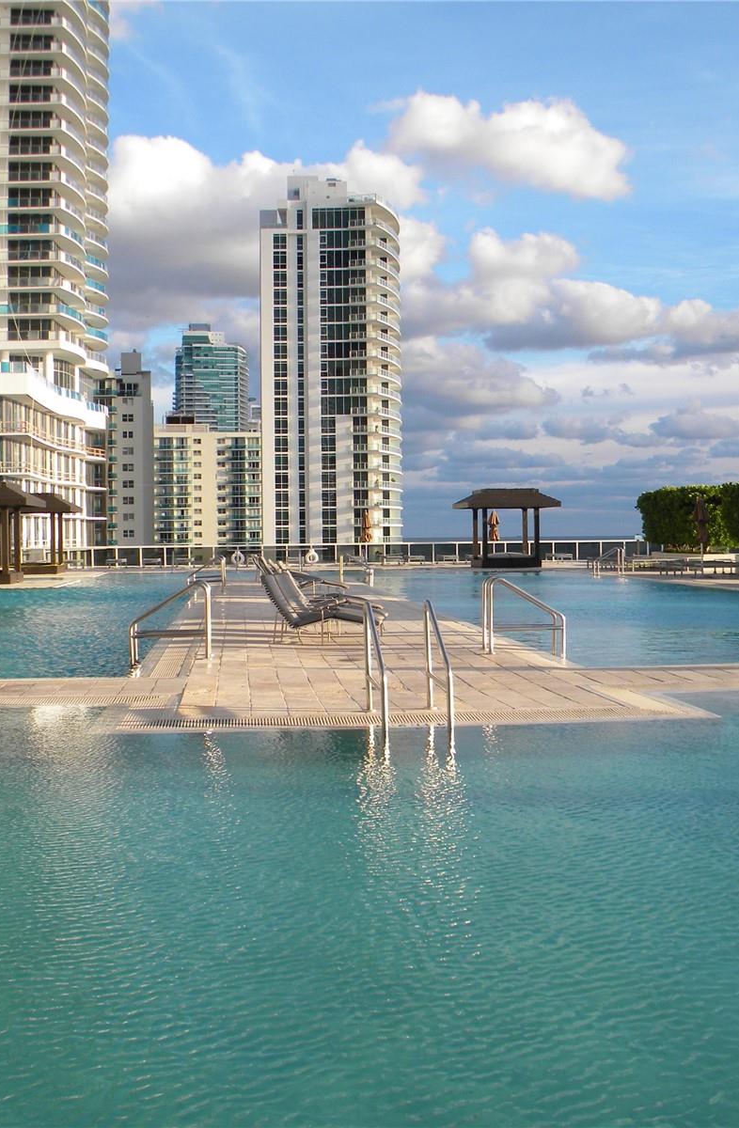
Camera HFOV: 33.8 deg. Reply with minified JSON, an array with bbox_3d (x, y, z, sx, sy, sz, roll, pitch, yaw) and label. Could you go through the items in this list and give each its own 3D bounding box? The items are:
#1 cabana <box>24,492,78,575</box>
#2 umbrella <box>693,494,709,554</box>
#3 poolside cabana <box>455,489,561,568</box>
[{"bbox_3d":[-13.830,-1.206,49.874,3.690,3.240,3.690,-1,1,-6],"label":"cabana"},{"bbox_3d":[11.036,-0.941,40.520,0.510,2.580,0.510,-1,1,0],"label":"umbrella"},{"bbox_3d":[5.669,-1.454,50.734,3.690,3.240,3.690,-1,1,-6],"label":"poolside cabana"}]

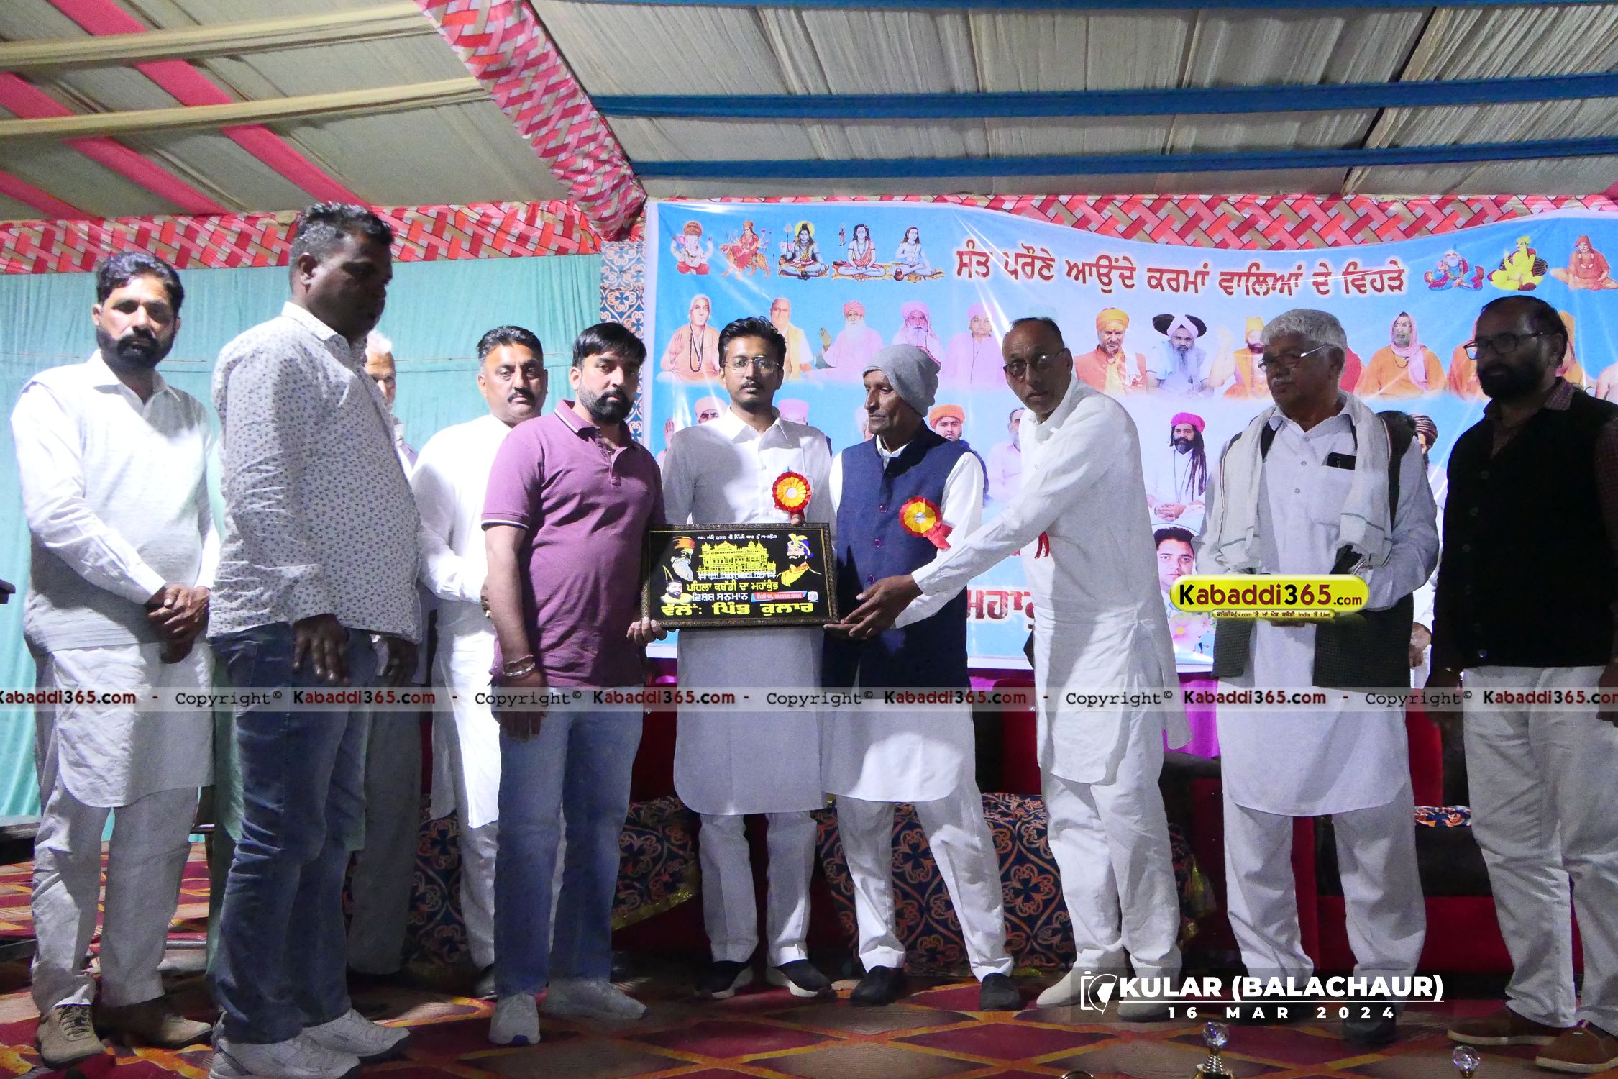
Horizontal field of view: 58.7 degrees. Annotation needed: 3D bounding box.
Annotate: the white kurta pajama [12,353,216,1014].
[{"bbox_3d":[-1.522,0.298,3.156,0.480,1.455,0.360,5,-8,-38],"label":"white kurta pajama"}]

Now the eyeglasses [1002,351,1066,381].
[{"bbox_3d":[0.577,-0.439,3.635,0.138,0.042,0.140,-10,9,27],"label":"eyeglasses"}]

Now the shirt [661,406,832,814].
[{"bbox_3d":[-0.160,0.165,3.684,0.460,1.055,0.340,0,-6,-3],"label":"shirt"}]

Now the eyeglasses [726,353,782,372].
[{"bbox_3d":[-0.142,-0.458,3.836,0.138,0.042,0.140,2,1,7],"label":"eyeglasses"}]

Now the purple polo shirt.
[{"bbox_3d":[-0.553,0.005,3.409,0.460,0.688,0.340,4,-7,-33],"label":"purple polo shirt"}]

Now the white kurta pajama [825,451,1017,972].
[{"bbox_3d":[0.281,0.430,3.695,0.480,1.379,0.380,-3,-7,25],"label":"white kurta pajama"}]

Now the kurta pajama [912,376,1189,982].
[{"bbox_3d":[0.583,0.326,3.515,0.660,1.484,0.500,2,-7,-22],"label":"kurta pajama"}]

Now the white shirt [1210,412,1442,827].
[{"bbox_3d":[1.216,0.159,3.403,0.560,0.960,0.420,-4,-7,32],"label":"white shirt"}]

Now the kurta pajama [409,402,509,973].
[{"bbox_3d":[-0.794,0.376,3.741,0.500,1.455,0.380,4,-7,-33],"label":"kurta pajama"}]

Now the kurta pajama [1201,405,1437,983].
[{"bbox_3d":[1.202,0.351,3.382,0.560,1.367,0.420,-4,-7,32],"label":"kurta pajama"}]

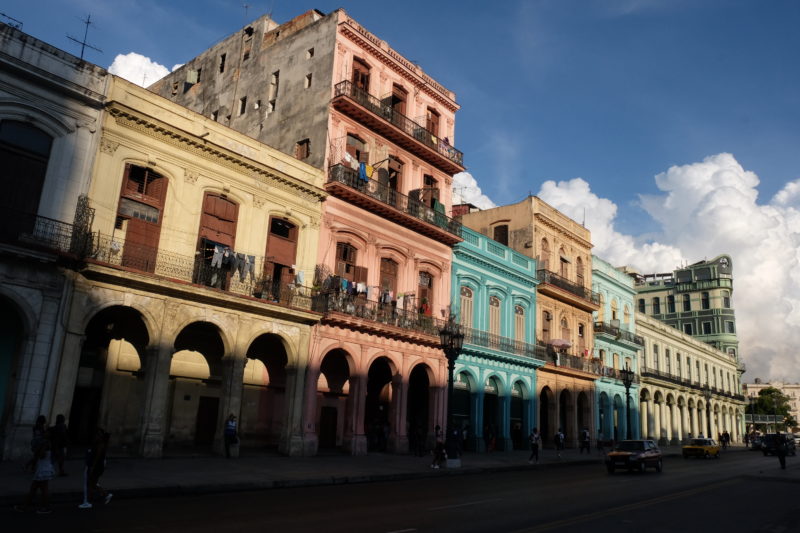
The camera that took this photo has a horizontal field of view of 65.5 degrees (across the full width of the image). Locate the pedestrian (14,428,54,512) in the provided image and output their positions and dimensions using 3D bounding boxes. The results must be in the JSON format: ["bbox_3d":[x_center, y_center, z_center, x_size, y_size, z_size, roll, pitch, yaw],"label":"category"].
[{"bbox_3d":[-6.631,3.618,11.439,0.620,1.650,0.520,16,-19,-42],"label":"pedestrian"}]

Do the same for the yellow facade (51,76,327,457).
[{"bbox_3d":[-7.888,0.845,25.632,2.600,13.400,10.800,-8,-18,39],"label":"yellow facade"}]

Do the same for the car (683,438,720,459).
[{"bbox_3d":[24.068,14.478,49.600,1.630,1.430,4.150,-9,-18,39],"label":"car"}]

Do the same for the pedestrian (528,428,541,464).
[{"bbox_3d":[6.929,9.256,32.055,0.500,1.740,0.520,-9,-18,39],"label":"pedestrian"}]

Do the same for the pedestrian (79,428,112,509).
[{"bbox_3d":[-5.980,3.824,12.195,0.620,1.660,0.500,16,-19,-42],"label":"pedestrian"}]

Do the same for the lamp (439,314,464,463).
[{"bbox_3d":[2.354,5.320,27.057,1.050,6.450,1.050,3,-14,1],"label":"lamp"}]

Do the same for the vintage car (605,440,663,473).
[{"bbox_3d":[11.633,9.421,30.861,1.620,1.430,4.100,-8,-18,39],"label":"vintage car"}]

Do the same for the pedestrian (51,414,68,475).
[{"bbox_3d":[-9.692,5.111,17.838,0.420,1.680,0.520,-2,-15,21],"label":"pedestrian"}]

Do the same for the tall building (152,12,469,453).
[{"bbox_3d":[-8.408,-1.323,42.074,23.300,25.300,11.400,-9,-18,39],"label":"tall building"}]

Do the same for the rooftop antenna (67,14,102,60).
[{"bbox_3d":[-12.259,-8.935,24.272,0.500,1.950,1.350,-9,-18,39],"label":"rooftop antenna"}]

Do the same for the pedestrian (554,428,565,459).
[{"bbox_3d":[9.687,10.738,37.803,0.500,1.700,0.450,-8,-18,39],"label":"pedestrian"}]

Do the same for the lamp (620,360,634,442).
[{"bbox_3d":[16.310,10.093,44.461,1.050,6.450,1.050,-9,-18,39],"label":"lamp"}]

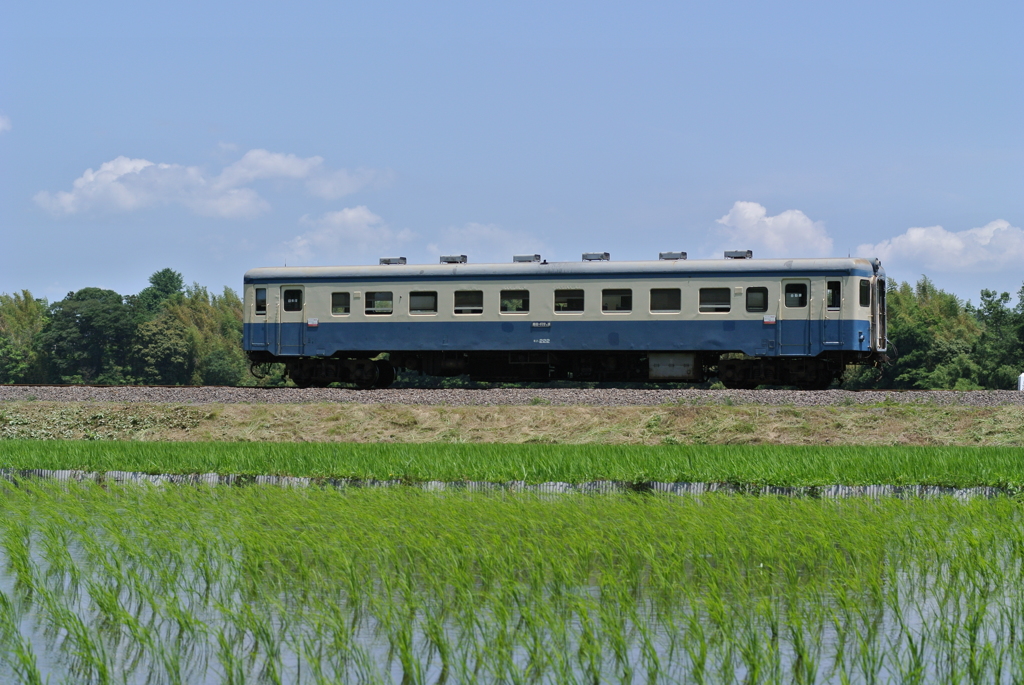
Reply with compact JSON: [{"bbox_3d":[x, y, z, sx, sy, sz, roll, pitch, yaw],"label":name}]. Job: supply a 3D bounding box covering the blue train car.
[{"bbox_3d":[1.311,-0.590,72.840,19.800,3.920,2.900,0,0,22],"label":"blue train car"}]

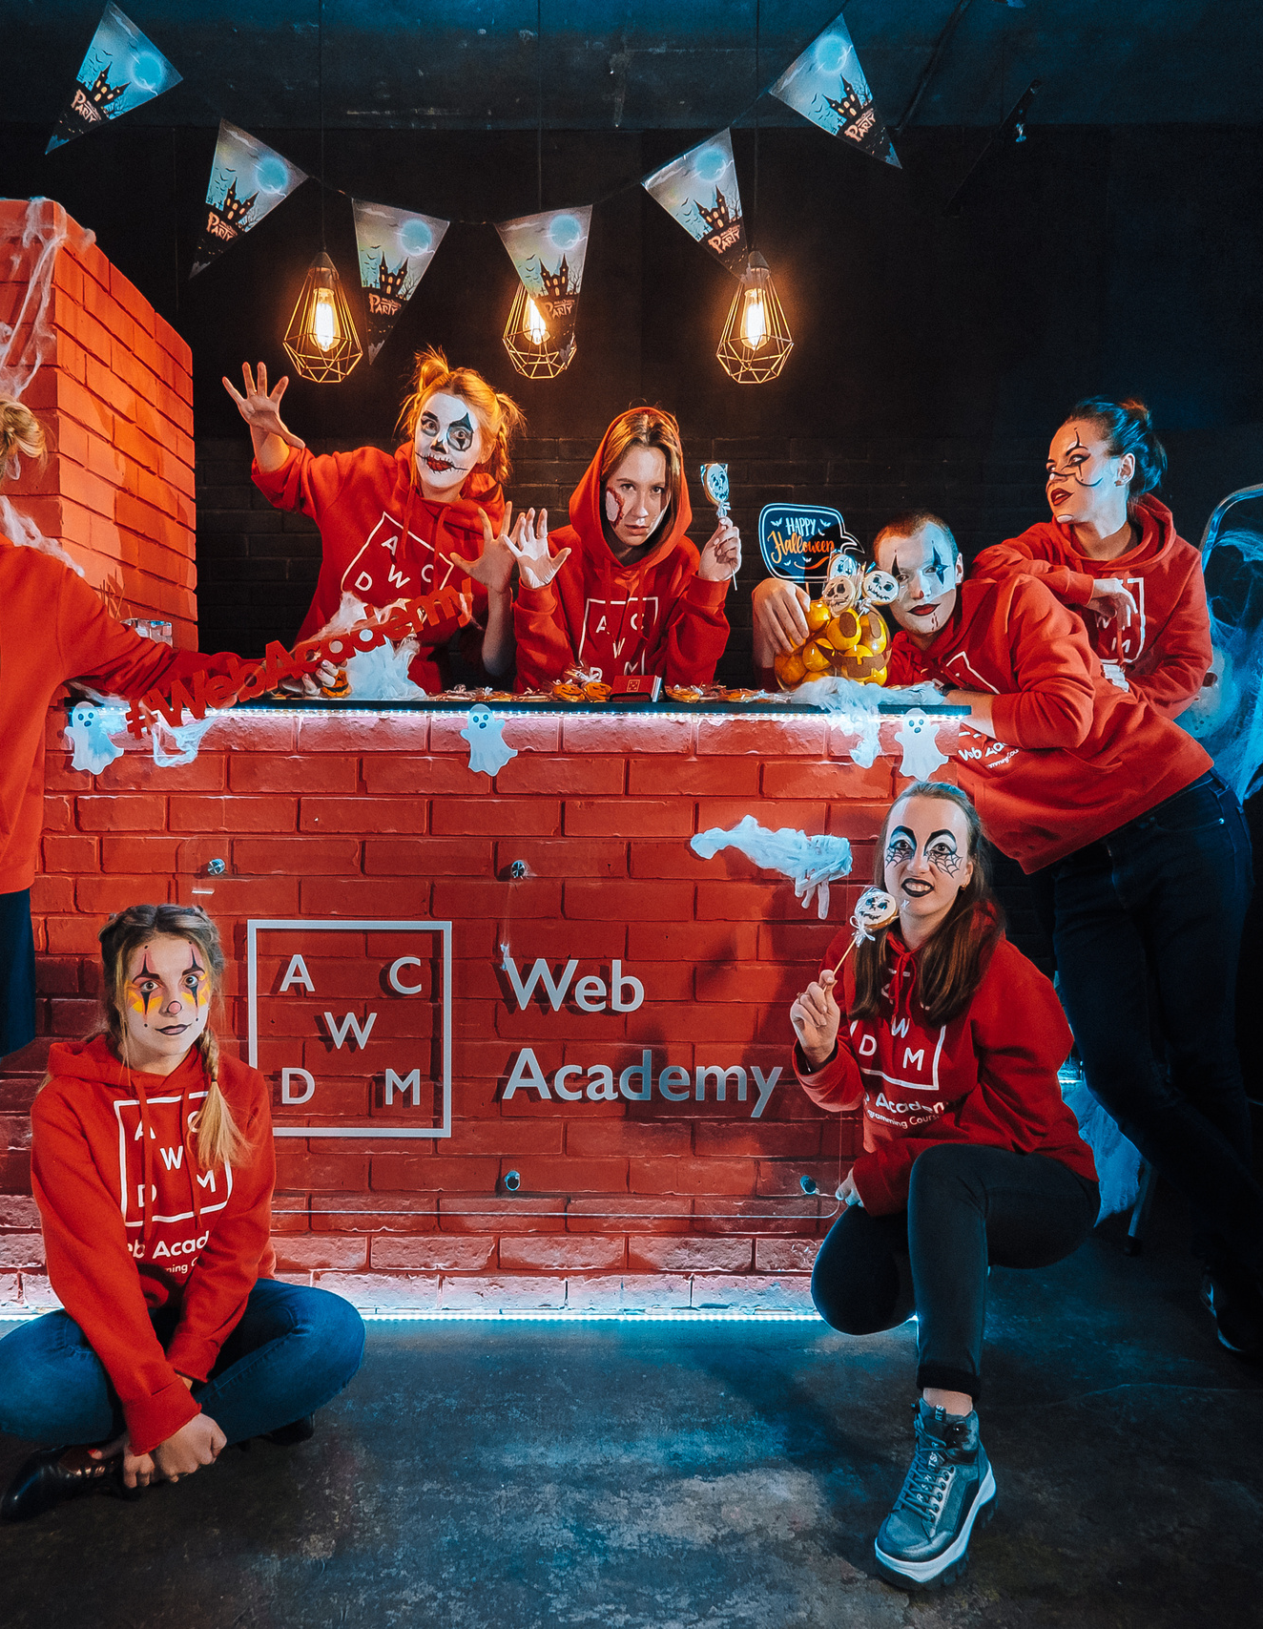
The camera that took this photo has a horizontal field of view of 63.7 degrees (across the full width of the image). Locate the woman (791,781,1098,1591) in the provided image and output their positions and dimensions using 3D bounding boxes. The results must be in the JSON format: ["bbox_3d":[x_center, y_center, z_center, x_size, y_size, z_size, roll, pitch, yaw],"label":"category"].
[{"bbox_3d":[0.529,0.455,1.606,0.440,1.008,0.710,2,3,30],"label":"woman"}]

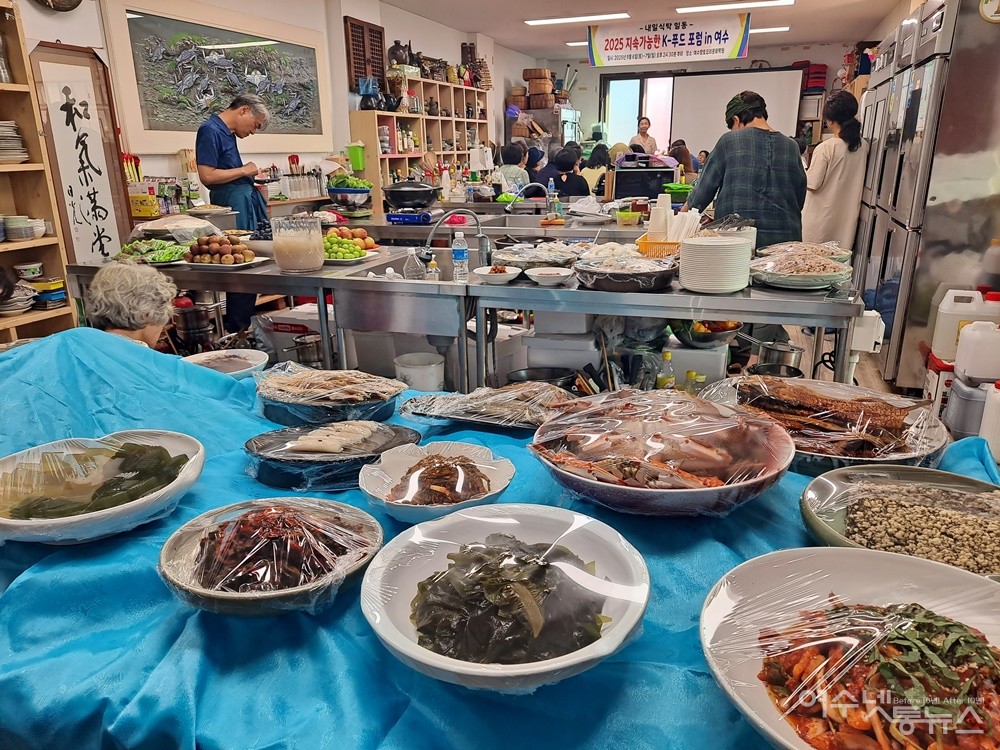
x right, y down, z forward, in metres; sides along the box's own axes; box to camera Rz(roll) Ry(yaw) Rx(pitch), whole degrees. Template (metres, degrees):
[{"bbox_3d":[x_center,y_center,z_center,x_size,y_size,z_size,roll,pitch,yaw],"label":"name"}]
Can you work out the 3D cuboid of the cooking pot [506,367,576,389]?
[{"bbox_3d":[0.152,0.048,2.515,0.252,0.100,0.252,-1,18,0],"label":"cooking pot"}]

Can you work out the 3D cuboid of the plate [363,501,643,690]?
[{"bbox_3d":[0.009,0.246,0.777,0.308,0.062,0.308,-1,18,0],"label":"plate"}]

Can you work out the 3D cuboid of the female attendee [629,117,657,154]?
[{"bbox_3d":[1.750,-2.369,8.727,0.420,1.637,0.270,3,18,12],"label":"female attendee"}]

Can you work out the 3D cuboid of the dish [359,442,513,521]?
[{"bbox_3d":[-0.090,0.165,1.000,0.220,0.055,0.220,-1,18,0],"label":"dish"}]

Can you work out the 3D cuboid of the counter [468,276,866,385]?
[{"bbox_3d":[0.610,0.026,2.681,1.256,0.805,0.660,6,19,18],"label":"counter"}]

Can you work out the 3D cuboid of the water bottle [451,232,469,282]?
[{"bbox_3d":[-0.148,-0.424,2.501,0.060,0.177,0.060,-1,18,0],"label":"water bottle"}]

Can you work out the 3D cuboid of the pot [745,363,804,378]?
[{"bbox_3d":[1.241,0.041,3.146,0.275,0.125,0.275,5,19,19],"label":"pot"}]

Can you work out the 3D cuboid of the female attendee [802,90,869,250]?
[{"bbox_3d":[2.040,-0.962,4.430,0.450,1.588,0.330,-4,18,-11],"label":"female attendee"}]

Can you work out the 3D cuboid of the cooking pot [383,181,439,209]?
[{"bbox_3d":[-0.612,-1.259,4.788,0.400,0.200,0.370,-1,18,0],"label":"cooking pot"}]

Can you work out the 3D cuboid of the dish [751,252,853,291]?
[{"bbox_3d":[1.070,-0.376,2.458,0.345,0.110,0.345,5,19,19],"label":"dish"}]

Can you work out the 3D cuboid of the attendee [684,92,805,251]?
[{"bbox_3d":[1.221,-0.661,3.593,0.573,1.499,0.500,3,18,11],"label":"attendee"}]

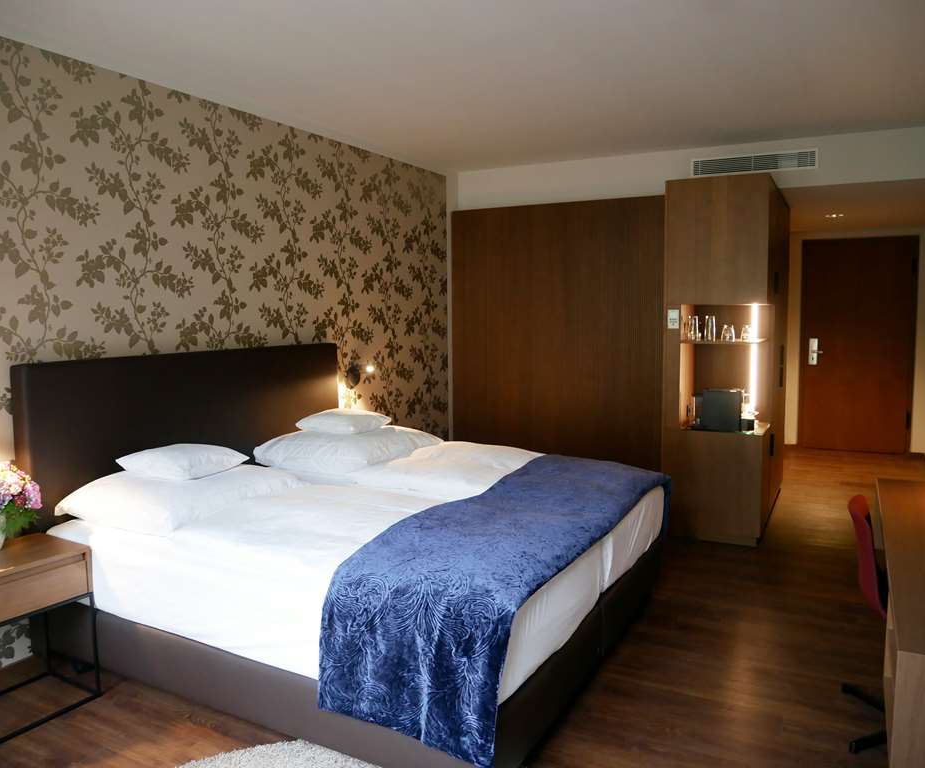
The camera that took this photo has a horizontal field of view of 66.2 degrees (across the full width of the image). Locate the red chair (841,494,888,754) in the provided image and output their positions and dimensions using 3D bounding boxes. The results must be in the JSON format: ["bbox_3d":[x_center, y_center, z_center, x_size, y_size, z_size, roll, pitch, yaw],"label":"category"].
[{"bbox_3d":[1.577,0.810,2.395,0.540,0.820,0.500,3,7,29],"label":"red chair"}]

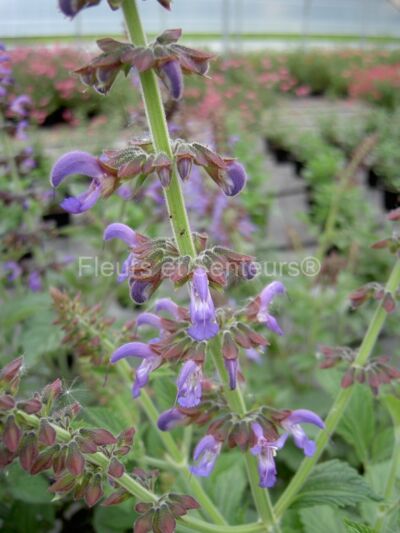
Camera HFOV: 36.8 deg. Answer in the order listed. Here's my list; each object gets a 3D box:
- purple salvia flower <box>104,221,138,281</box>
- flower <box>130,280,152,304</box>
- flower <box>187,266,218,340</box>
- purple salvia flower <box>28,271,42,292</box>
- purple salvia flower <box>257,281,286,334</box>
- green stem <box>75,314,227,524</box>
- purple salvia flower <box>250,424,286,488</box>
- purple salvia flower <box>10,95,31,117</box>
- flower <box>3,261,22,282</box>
[{"bbox_3d":[-0.035,-0.006,0.262,0.016,0.024,0.012,-8,23,-20],"label":"purple salvia flower"},{"bbox_3d":[-0.024,0.011,0.247,0.009,0.010,0.010,15,26,32],"label":"flower"},{"bbox_3d":[0.001,0.015,0.250,0.013,0.027,0.018,0,21,0],"label":"flower"},{"bbox_3d":[-0.178,0.016,0.650,0.014,0.020,0.014,-4,22,-9],"label":"purple salvia flower"},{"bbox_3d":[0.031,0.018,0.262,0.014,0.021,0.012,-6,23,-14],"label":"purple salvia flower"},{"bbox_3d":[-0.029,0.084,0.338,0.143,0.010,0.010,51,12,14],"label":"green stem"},{"bbox_3d":[0.030,0.082,0.262,0.015,0.025,0.015,-6,23,-14],"label":"purple salvia flower"},{"bbox_3d":[-0.179,-0.161,0.600,0.019,0.018,0.012,0,22,0],"label":"purple salvia flower"},{"bbox_3d":[-0.203,0.005,0.650,0.019,0.019,0.012,4,22,9],"label":"flower"}]

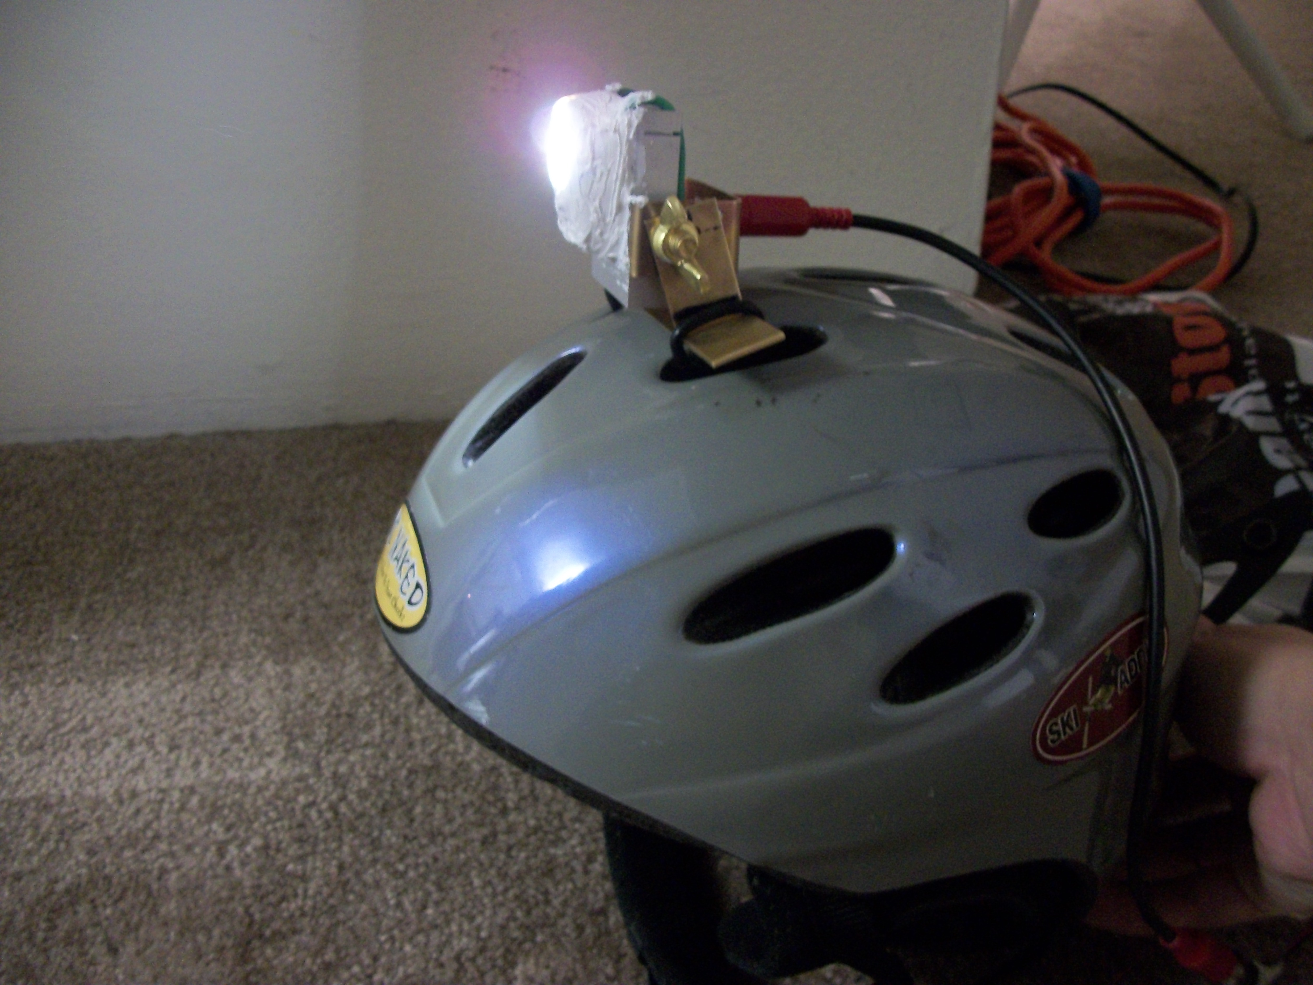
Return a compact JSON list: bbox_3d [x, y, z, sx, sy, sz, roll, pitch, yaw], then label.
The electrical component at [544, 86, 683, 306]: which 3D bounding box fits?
[{"bbox_3d":[-0.015,-0.090,0.365,0.036,0.060,0.032,-9,27,-20],"label":"electrical component"}]

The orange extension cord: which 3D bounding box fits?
[{"bbox_3d":[0.296,-0.235,0.934,0.250,0.065,0.300,-3,35,0],"label":"orange extension cord"}]

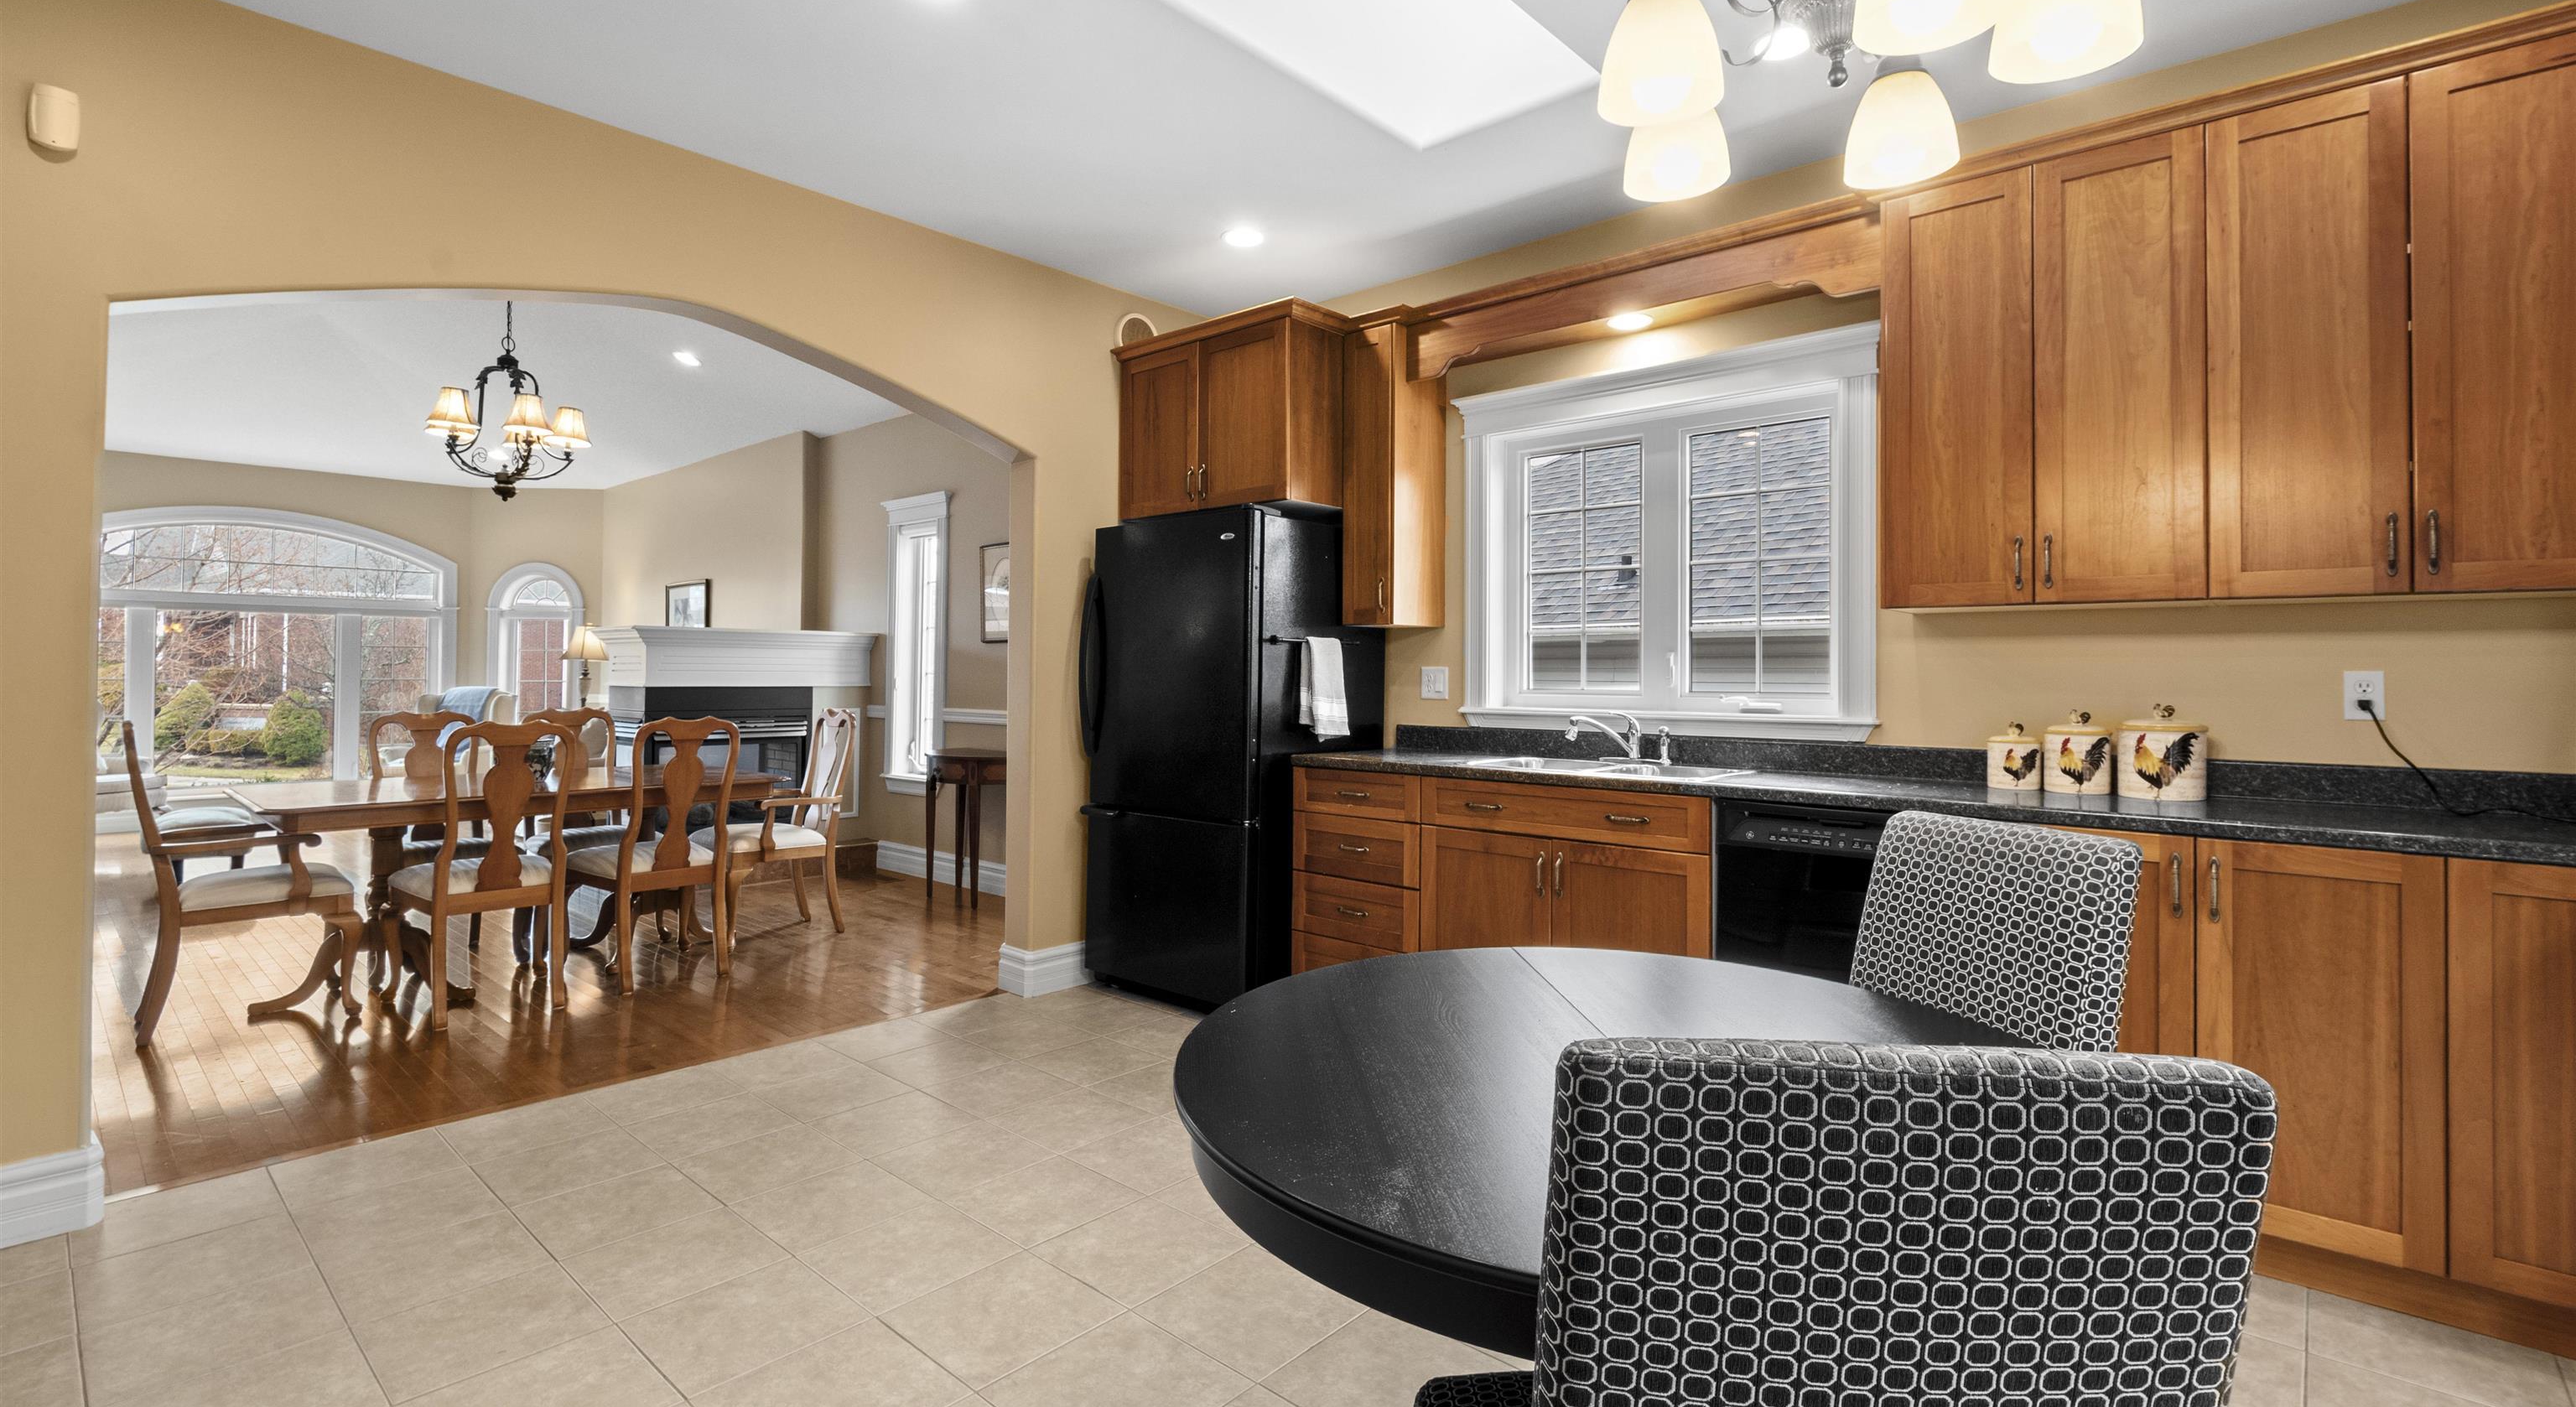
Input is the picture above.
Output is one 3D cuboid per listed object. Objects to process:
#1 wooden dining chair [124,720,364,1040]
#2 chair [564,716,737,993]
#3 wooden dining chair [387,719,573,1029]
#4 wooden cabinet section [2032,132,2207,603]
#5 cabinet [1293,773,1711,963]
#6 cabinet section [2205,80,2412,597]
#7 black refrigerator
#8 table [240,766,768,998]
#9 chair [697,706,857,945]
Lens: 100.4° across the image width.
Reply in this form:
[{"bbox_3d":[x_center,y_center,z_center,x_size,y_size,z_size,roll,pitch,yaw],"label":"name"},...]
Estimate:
[{"bbox_3d":[-3.609,0.569,3.704,0.580,1.040,0.580,2,2,43],"label":"wooden dining chair"},{"bbox_3d":[-2.542,0.564,4.308,0.570,1.030,0.510,2,2,43],"label":"chair"},{"bbox_3d":[-2.899,0.573,3.867,0.570,1.020,0.490,2,2,42],"label":"wooden dining chair"},{"bbox_3d":[2.031,-0.764,2.616,0.320,1.058,0.330,0,0,41],"label":"wooden cabinet section"},{"bbox_3d":[0.768,0.683,3.506,1.448,0.870,0.600,2,2,41],"label":"cabinet"},{"bbox_3d":[2.272,-0.753,2.409,0.316,1.056,0.330,0,0,41],"label":"cabinet section"},{"bbox_3d":[-0.204,0.206,4.164,0.830,1.765,0.800,2,2,41],"label":"black refrigerator"},{"bbox_3d":[-3.055,0.696,4.303,0.980,0.750,1.640,2,2,42],"label":"table"},{"bbox_3d":[-2.361,0.544,4.907,0.580,1.040,0.580,2,2,43],"label":"chair"}]

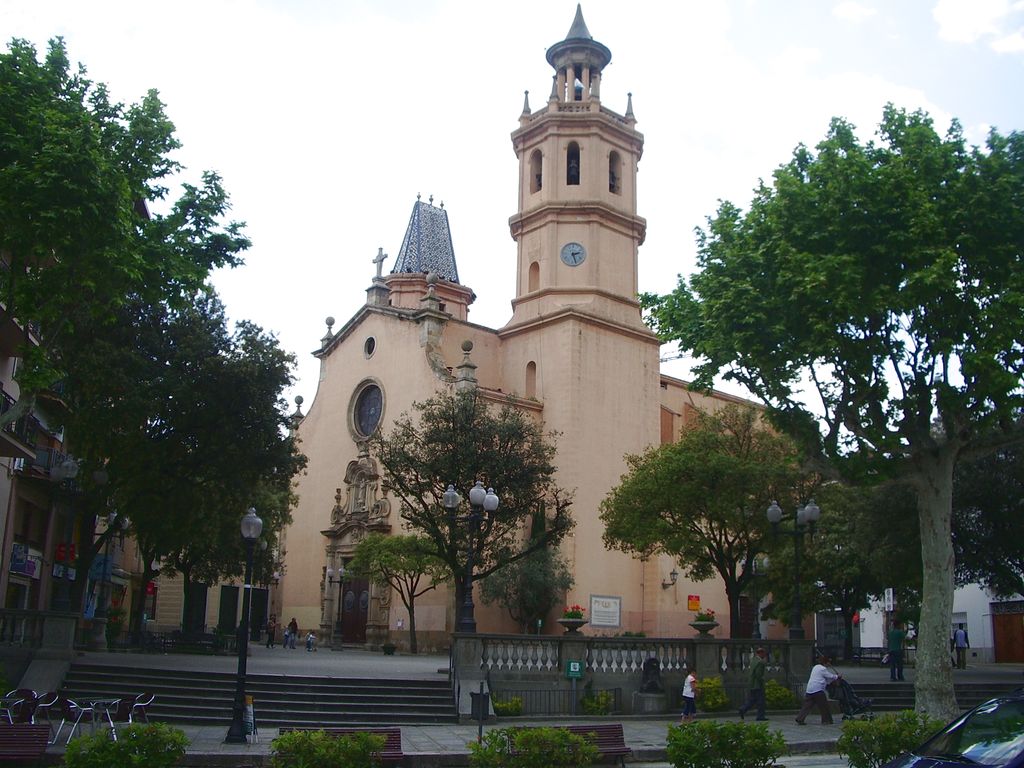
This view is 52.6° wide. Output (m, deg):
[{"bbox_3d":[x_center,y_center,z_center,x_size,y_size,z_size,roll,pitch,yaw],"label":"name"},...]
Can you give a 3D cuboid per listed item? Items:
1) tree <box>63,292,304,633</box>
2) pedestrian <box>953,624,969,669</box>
[{"bbox_3d":[-11.422,2.798,35.776,8.910,12.850,8.460,2,-14,0],"label":"tree"},{"bbox_3d":[17.278,10.138,39.983,0.520,1.674,0.360,1,-13,3],"label":"pedestrian"}]

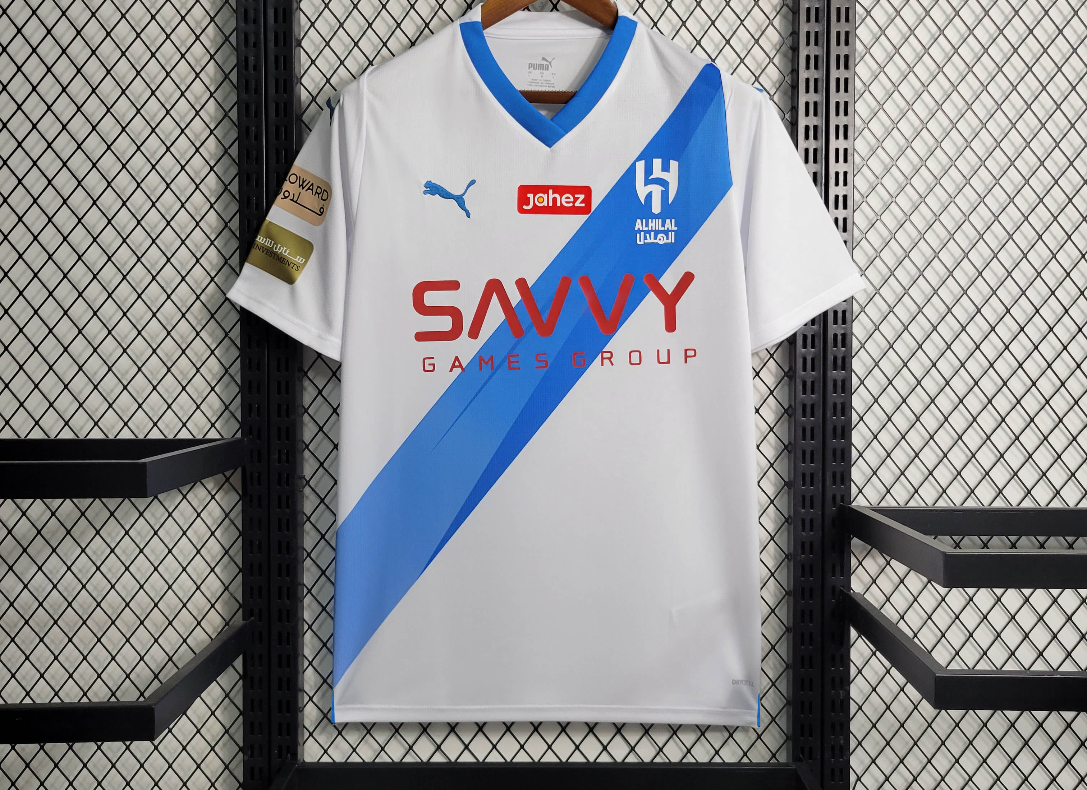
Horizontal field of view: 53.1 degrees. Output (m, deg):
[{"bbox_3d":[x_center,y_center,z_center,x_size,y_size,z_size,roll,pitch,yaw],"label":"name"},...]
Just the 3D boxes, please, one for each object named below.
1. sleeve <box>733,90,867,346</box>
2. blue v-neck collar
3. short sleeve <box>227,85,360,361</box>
[{"bbox_3d":[0.269,-0.189,1.150,0.140,0.283,0.100,0,2,0],"label":"sleeve"},{"bbox_3d":[0.005,-0.330,1.135,0.182,0.141,0.065,0,2,0],"label":"blue v-neck collar"},{"bbox_3d":[-0.264,-0.185,1.150,0.137,0.290,0.100,0,2,0],"label":"short sleeve"}]

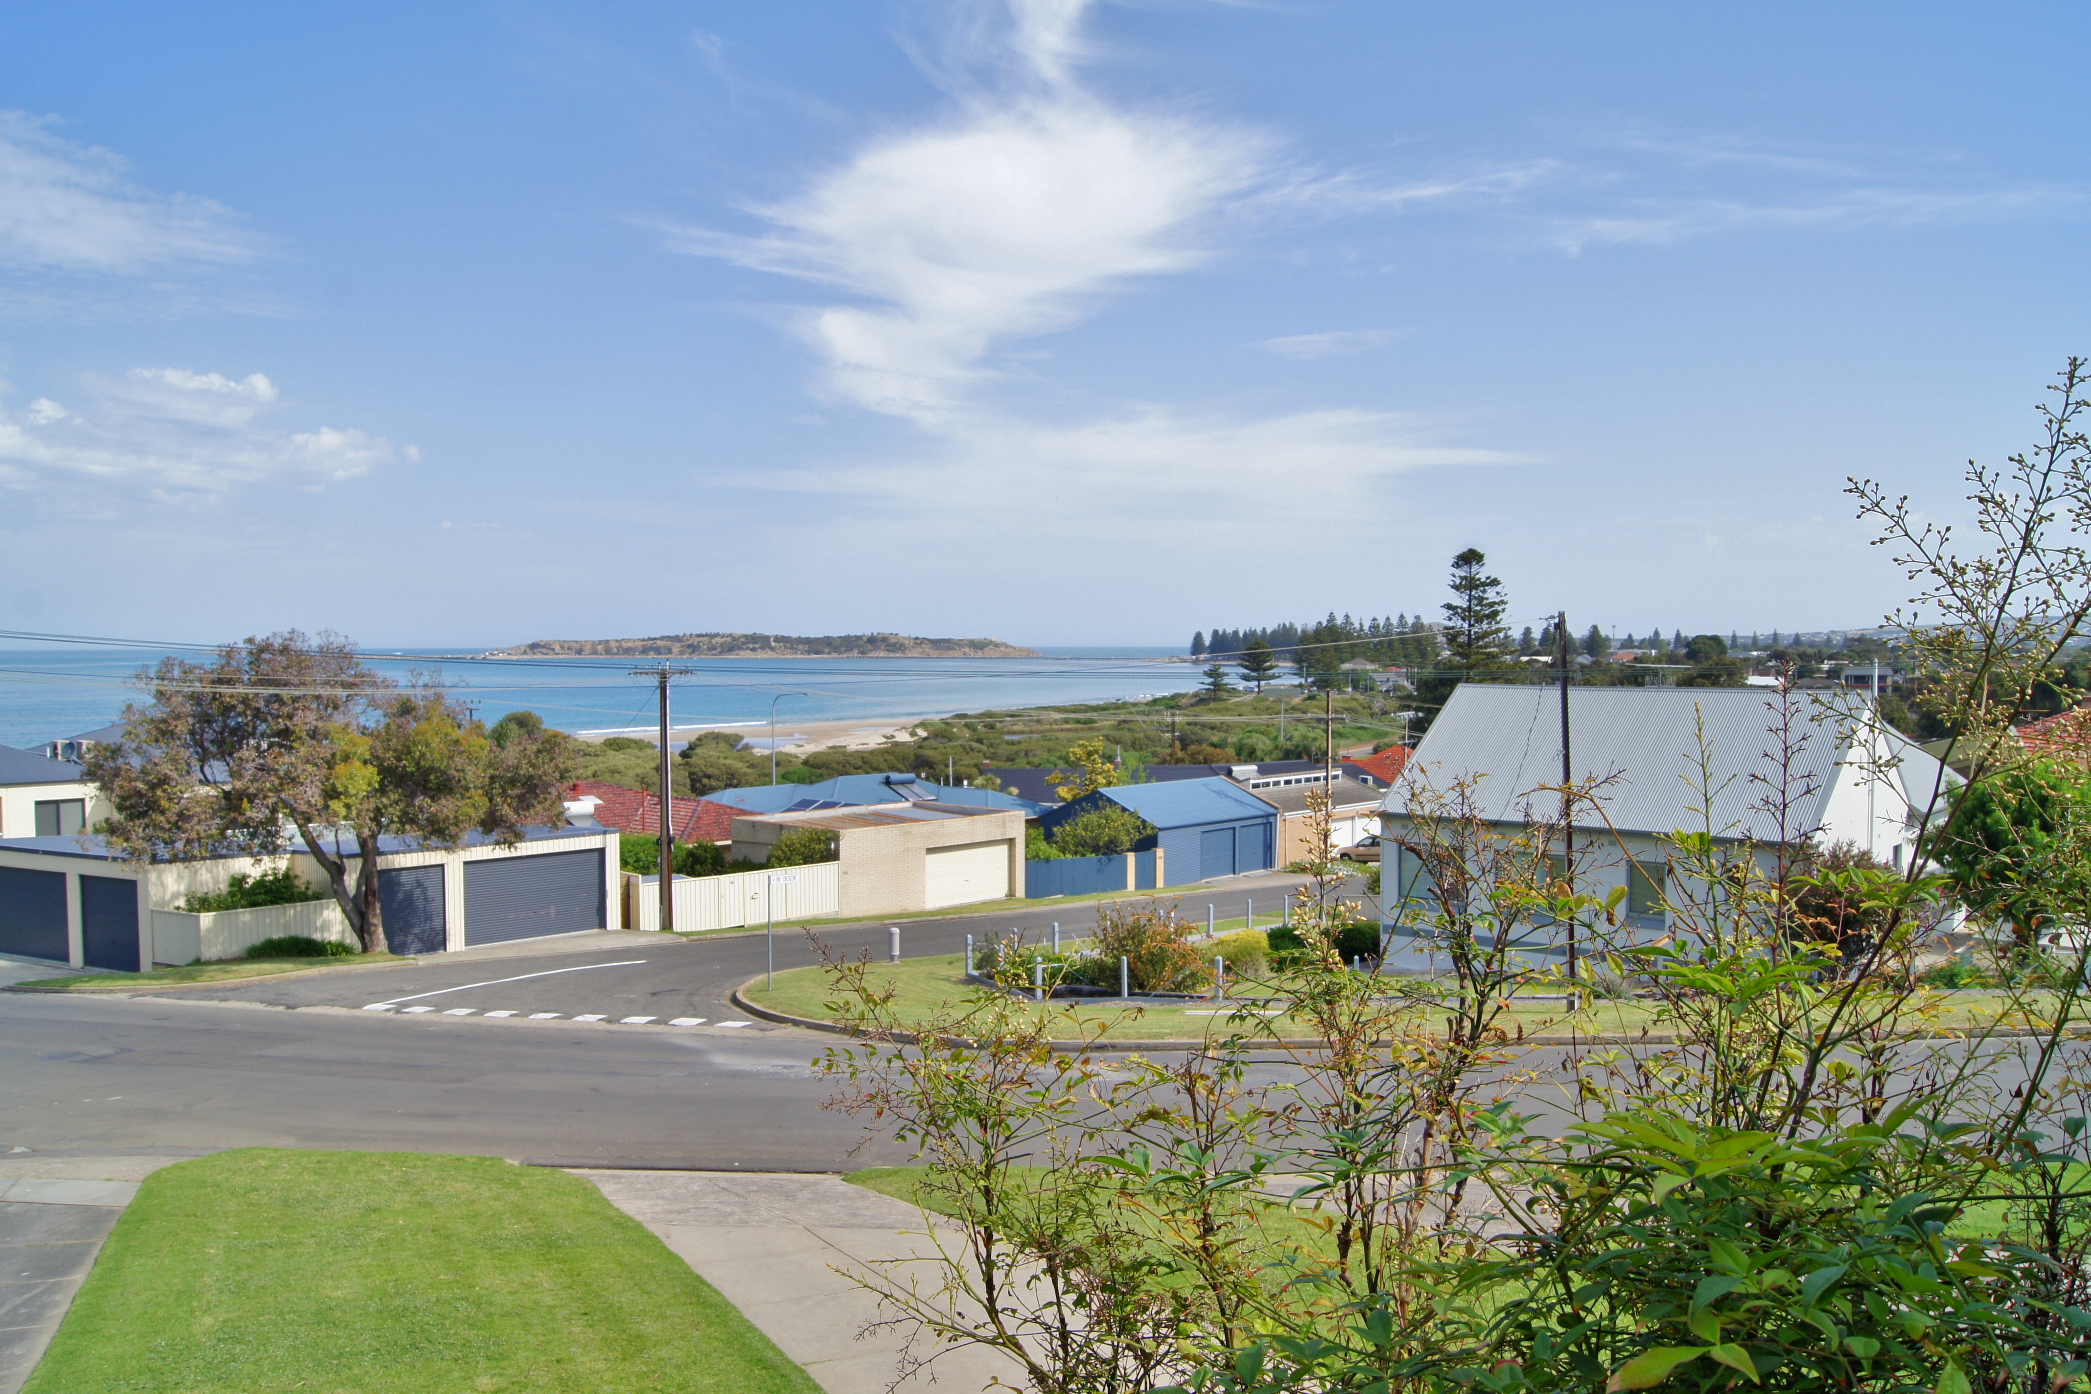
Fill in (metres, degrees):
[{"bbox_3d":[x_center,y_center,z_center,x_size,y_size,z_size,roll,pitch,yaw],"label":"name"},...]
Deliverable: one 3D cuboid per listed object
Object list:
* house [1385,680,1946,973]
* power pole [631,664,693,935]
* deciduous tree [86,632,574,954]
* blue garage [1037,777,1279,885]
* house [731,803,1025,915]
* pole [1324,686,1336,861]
[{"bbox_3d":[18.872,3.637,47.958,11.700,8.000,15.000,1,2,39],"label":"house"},{"bbox_3d":[-12.987,3.458,53.345,2.100,9.170,0.400,0,2,10],"label":"power pole"},{"bbox_3d":[-21.192,2.882,46.922,13.400,9.600,11.500,-1,2,-25],"label":"deciduous tree"},{"bbox_3d":[5.685,6.410,77.686,8.800,4.330,7.700,-2,3,-44],"label":"blue garage"},{"bbox_3d":[-6.819,6.600,65.333,9.500,3.550,7.300,-2,3,-44],"label":"house"},{"bbox_3d":[14.106,4.034,78.181,0.450,8.900,0.350,0,2,10],"label":"pole"}]

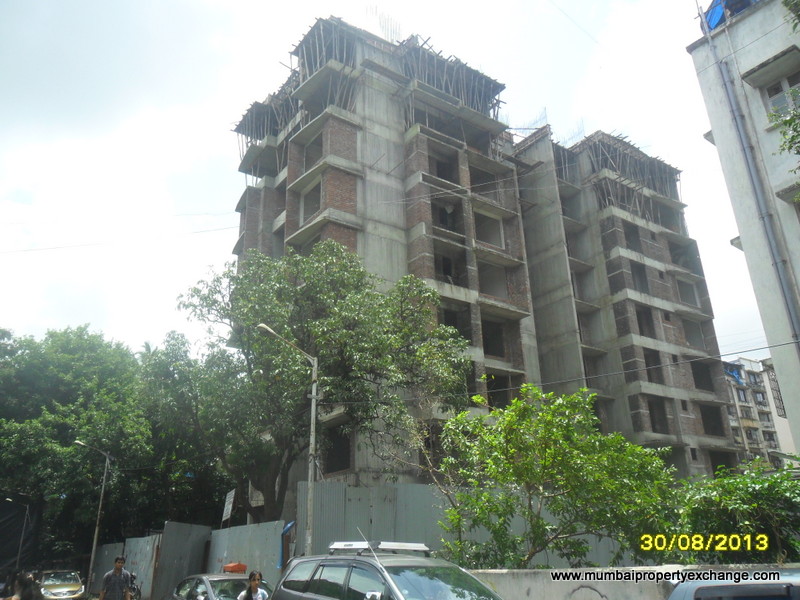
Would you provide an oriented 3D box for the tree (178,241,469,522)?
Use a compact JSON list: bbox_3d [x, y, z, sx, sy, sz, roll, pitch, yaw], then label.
[{"bbox_3d":[-2.594,3.623,21.009,10.300,12.600,9.000,1,-22,-7],"label":"tree"}]

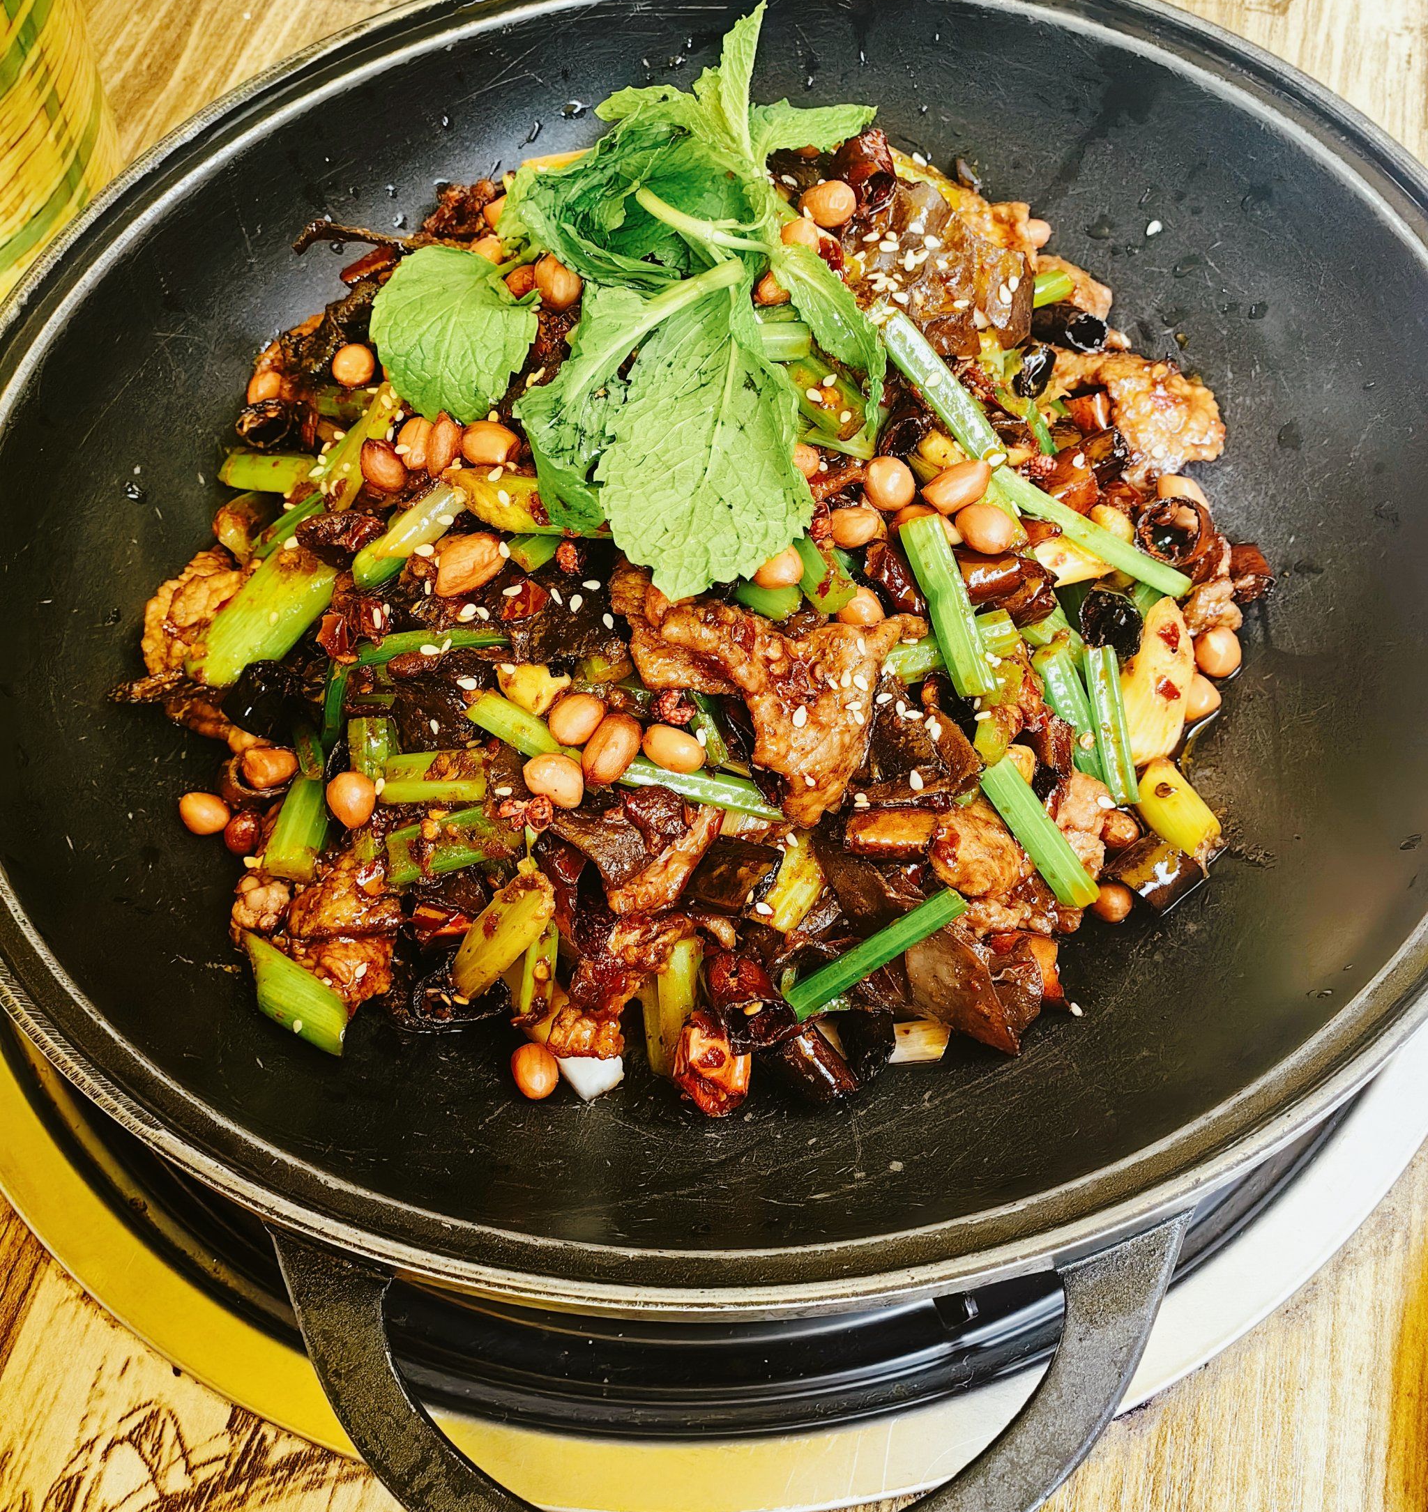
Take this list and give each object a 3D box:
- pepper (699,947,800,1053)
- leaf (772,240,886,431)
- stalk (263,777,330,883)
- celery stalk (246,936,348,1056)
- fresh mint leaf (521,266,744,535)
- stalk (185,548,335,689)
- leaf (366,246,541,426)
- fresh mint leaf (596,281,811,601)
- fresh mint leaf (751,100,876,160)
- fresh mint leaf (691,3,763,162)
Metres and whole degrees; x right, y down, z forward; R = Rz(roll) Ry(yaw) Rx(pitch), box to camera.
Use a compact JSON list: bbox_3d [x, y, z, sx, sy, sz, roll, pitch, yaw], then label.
[{"bbox_3d":[0.006,0.042,0.259,0.013,0.013,0.017,-22,44,-5],"label":"pepper"},{"bbox_3d":[0.023,-0.085,0.300,0.015,0.011,0.040,-31,99,-2],"label":"leaf"},{"bbox_3d":[-0.079,0.014,0.281,0.011,0.009,0.021,9,73,-1],"label":"stalk"},{"bbox_3d":[-0.076,0.044,0.273,0.011,0.009,0.024,-41,82,-18],"label":"celery stalk"},{"bbox_3d":[-0.016,-0.073,0.299,0.053,0.019,0.042,-45,80,8],"label":"fresh mint leaf"},{"bbox_3d":[-0.092,-0.028,0.302,0.014,0.010,0.033,34,78,5],"label":"stalk"},{"bbox_3d":[-0.056,-0.090,0.318,0.036,0.011,0.041,14,78,5],"label":"leaf"},{"bbox_3d":[-0.002,-0.060,0.286,0.041,0.015,0.061,11,87,6],"label":"fresh mint leaf"},{"bbox_3d":[0.023,-0.148,0.352,0.032,0.009,0.015,-19,70,-4],"label":"fresh mint leaf"},{"bbox_3d":[0.004,-0.158,0.348,0.015,0.010,0.036,5,106,2],"label":"fresh mint leaf"}]

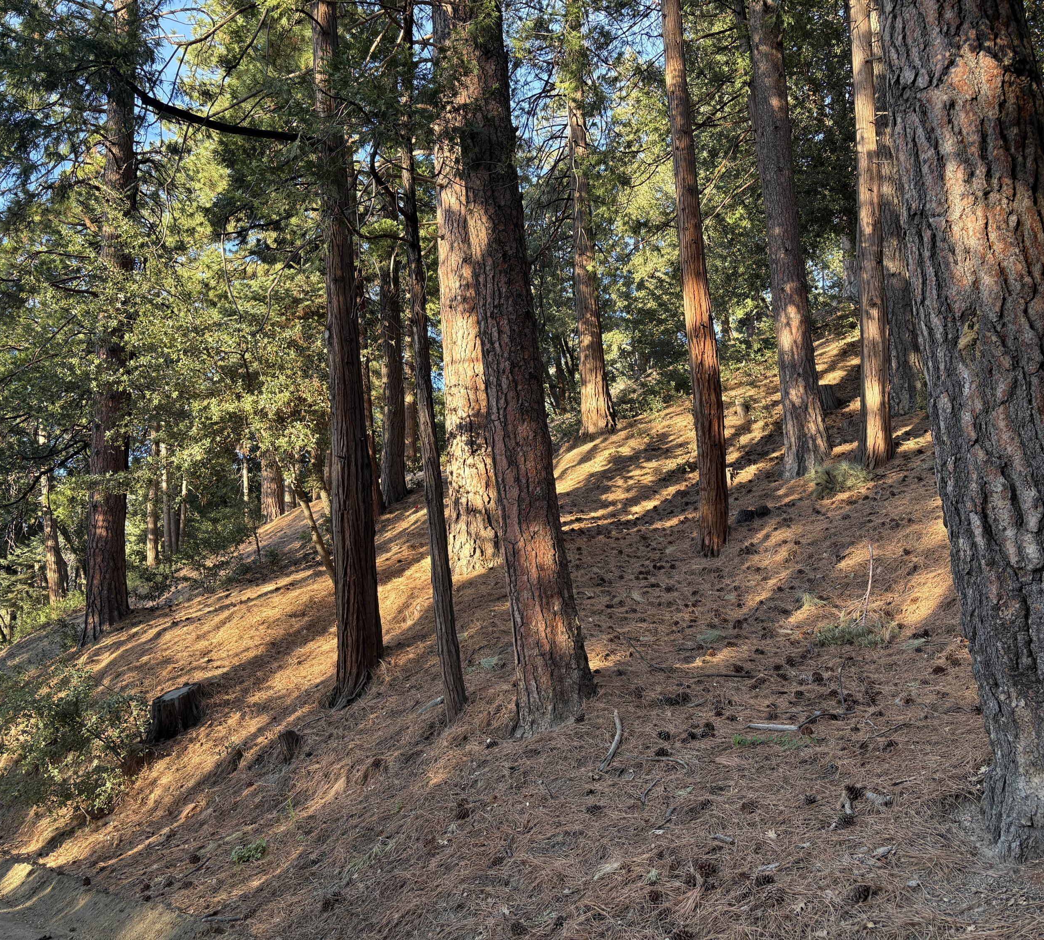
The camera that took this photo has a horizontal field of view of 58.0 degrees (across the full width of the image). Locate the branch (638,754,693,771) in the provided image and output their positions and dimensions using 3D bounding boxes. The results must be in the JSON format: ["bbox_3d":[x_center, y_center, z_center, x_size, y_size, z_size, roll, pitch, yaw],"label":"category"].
[{"bbox_3d":[0.831,1.673,5.448,0.080,0.045,0.360,-28,15,-40],"label":"branch"}]

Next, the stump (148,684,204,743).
[{"bbox_3d":[-3.268,2.310,8.900,0.490,0.500,0.470,-3,-7,0],"label":"stump"}]

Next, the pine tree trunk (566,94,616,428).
[{"bbox_3d":[1.404,-4.337,20.000,0.720,7.300,0.720,-3,-5,0],"label":"pine tree trunk"}]

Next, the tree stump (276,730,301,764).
[{"bbox_3d":[-1.836,2.174,7.400,0.180,0.250,0.170,-3,-7,0],"label":"tree stump"}]

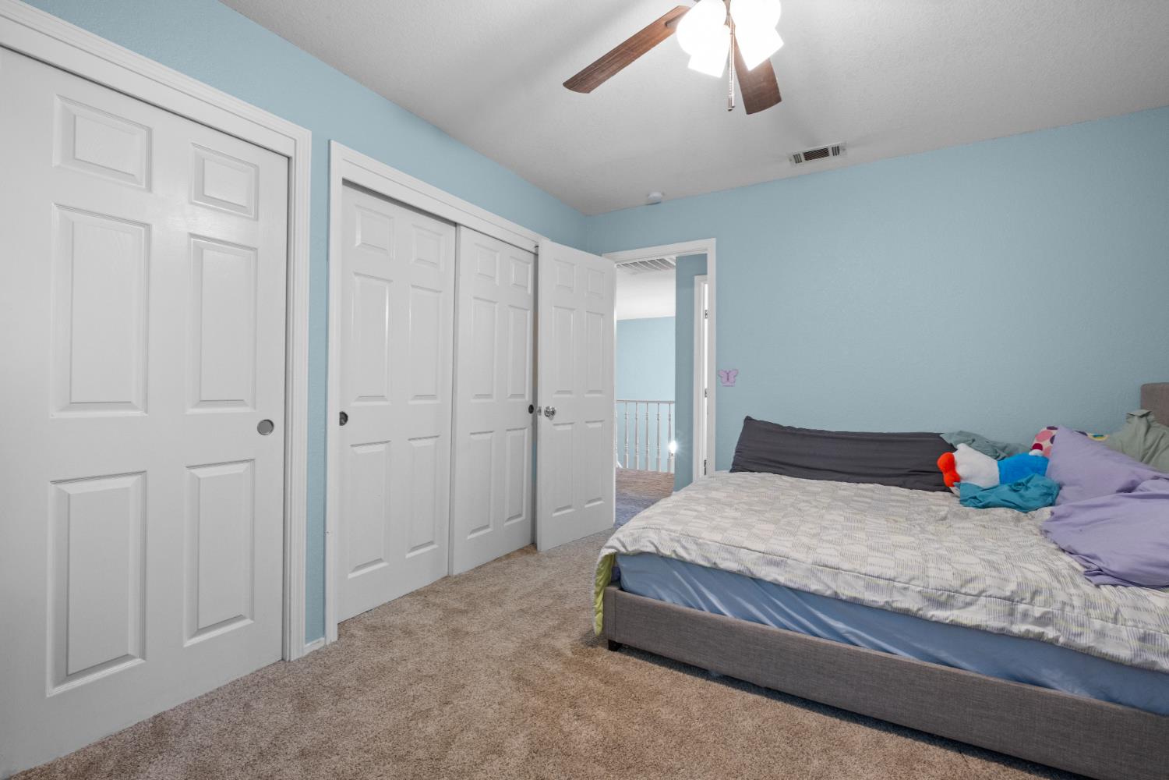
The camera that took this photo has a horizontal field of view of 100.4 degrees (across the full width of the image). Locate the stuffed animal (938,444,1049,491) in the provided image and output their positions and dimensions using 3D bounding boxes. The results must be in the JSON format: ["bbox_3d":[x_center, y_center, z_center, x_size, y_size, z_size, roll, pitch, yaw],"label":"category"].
[{"bbox_3d":[1.925,0.391,2.269,0.460,0.260,0.260,1,0,32],"label":"stuffed animal"}]

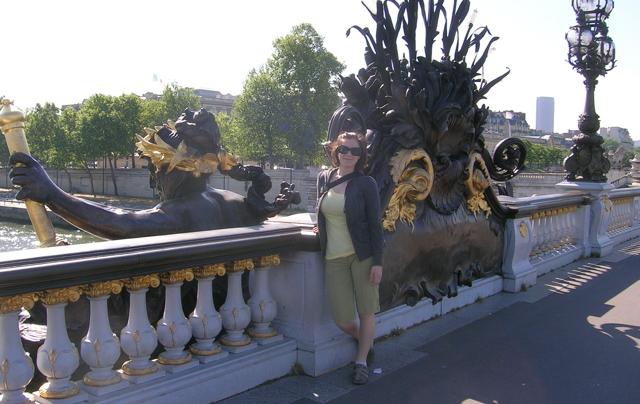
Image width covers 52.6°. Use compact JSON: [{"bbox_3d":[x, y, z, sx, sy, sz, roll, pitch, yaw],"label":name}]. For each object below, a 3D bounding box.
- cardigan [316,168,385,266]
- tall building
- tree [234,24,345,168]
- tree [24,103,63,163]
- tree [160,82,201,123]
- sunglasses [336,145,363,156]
[{"bbox_3d":[0.207,0.105,4.400,0.430,0.640,0.270,1,3,21],"label":"cardigan"},{"bbox_3d":[766.651,-246.484,2200.000,57.000,210.000,38.000,1,3,19],"label":"tall building"},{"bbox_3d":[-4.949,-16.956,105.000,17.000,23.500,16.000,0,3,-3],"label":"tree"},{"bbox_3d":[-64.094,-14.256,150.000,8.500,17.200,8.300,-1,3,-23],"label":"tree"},{"bbox_3d":[-30.181,-16.983,140.000,8.800,17.500,8.500,-1,3,-12],"label":"tree"},{"bbox_3d":[0.201,-0.343,4.330,0.148,0.055,0.125,10,3,10],"label":"sunglasses"}]

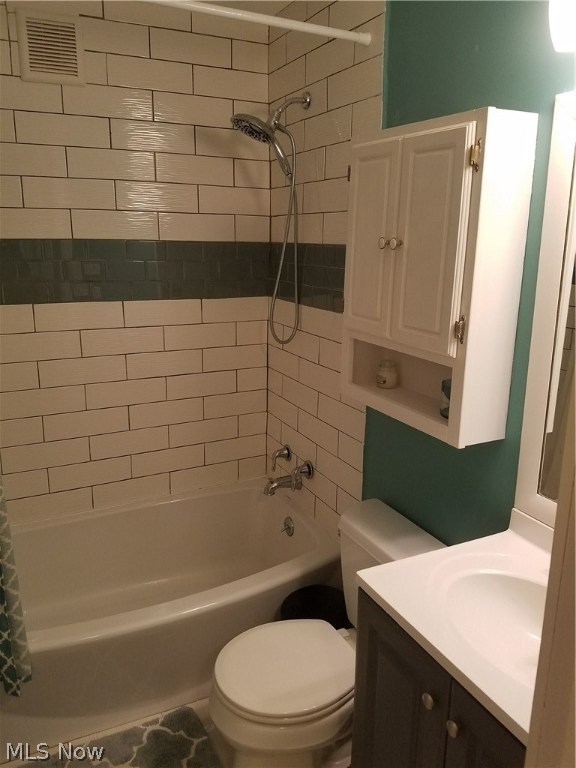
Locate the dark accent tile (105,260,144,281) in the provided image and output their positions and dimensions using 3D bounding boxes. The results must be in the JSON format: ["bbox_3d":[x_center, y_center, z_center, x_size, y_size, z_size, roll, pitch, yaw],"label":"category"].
[{"bbox_3d":[-0.615,-0.429,2.185,0.146,0.074,0.010,-7,16,-26],"label":"dark accent tile"}]

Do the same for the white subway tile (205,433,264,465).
[{"bbox_3d":[-0.223,0.284,2.508,0.290,0.099,0.010,-7,16,-26],"label":"white subway tile"}]

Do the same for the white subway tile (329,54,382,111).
[{"bbox_3d":[0.194,-0.896,1.736,0.010,0.101,0.298,-7,16,-26],"label":"white subway tile"}]

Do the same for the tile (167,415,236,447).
[{"bbox_3d":[-0.362,0.207,2.486,0.310,0.102,0.010,-7,16,-26],"label":"tile"}]

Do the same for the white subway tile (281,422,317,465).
[{"bbox_3d":[0.047,0.242,2.311,0.010,0.101,0.296,-7,16,-26],"label":"white subway tile"}]

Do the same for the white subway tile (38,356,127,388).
[{"bbox_3d":[-0.766,-0.049,2.170,0.304,0.101,0.010,-6,16,-25],"label":"white subway tile"}]

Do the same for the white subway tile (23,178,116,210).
[{"bbox_3d":[-0.748,-0.652,1.980,0.302,0.099,0.010,-7,16,-26],"label":"white subway tile"}]

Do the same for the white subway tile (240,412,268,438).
[{"bbox_3d":[-0.162,0.190,2.673,0.144,0.106,0.010,-7,16,-26],"label":"white subway tile"}]

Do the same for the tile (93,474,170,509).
[{"bbox_3d":[-0.644,0.441,2.402,0.310,0.102,0.010,-7,16,-26],"label":"tile"}]

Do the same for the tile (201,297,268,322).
[{"bbox_3d":[-0.218,-0.310,2.380,0.294,0.101,0.010,-6,16,-25],"label":"tile"}]

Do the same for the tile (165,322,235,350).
[{"bbox_3d":[-0.357,-0.198,2.380,0.310,0.102,0.010,-7,16,-26],"label":"tile"}]

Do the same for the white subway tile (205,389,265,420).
[{"bbox_3d":[-0.222,0.089,2.484,0.294,0.101,0.010,-6,16,-25],"label":"white subway tile"}]

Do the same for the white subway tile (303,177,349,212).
[{"bbox_3d":[0.126,-0.624,1.920,0.010,0.099,0.299,-6,16,-26],"label":"white subway tile"}]

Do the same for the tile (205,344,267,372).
[{"bbox_3d":[-0.220,-0.110,2.429,0.293,0.101,0.010,-7,16,-26],"label":"tile"}]

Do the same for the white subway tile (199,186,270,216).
[{"bbox_3d":[-0.222,-0.759,2.389,0.305,0.106,0.010,-7,16,-26],"label":"white subway tile"}]

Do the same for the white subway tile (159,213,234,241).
[{"bbox_3d":[-0.350,-0.607,2.233,0.304,0.101,0.010,-6,16,-25],"label":"white subway tile"}]

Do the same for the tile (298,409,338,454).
[{"bbox_3d":[0.115,0.177,2.130,0.010,0.099,0.299,-6,16,-26],"label":"tile"}]

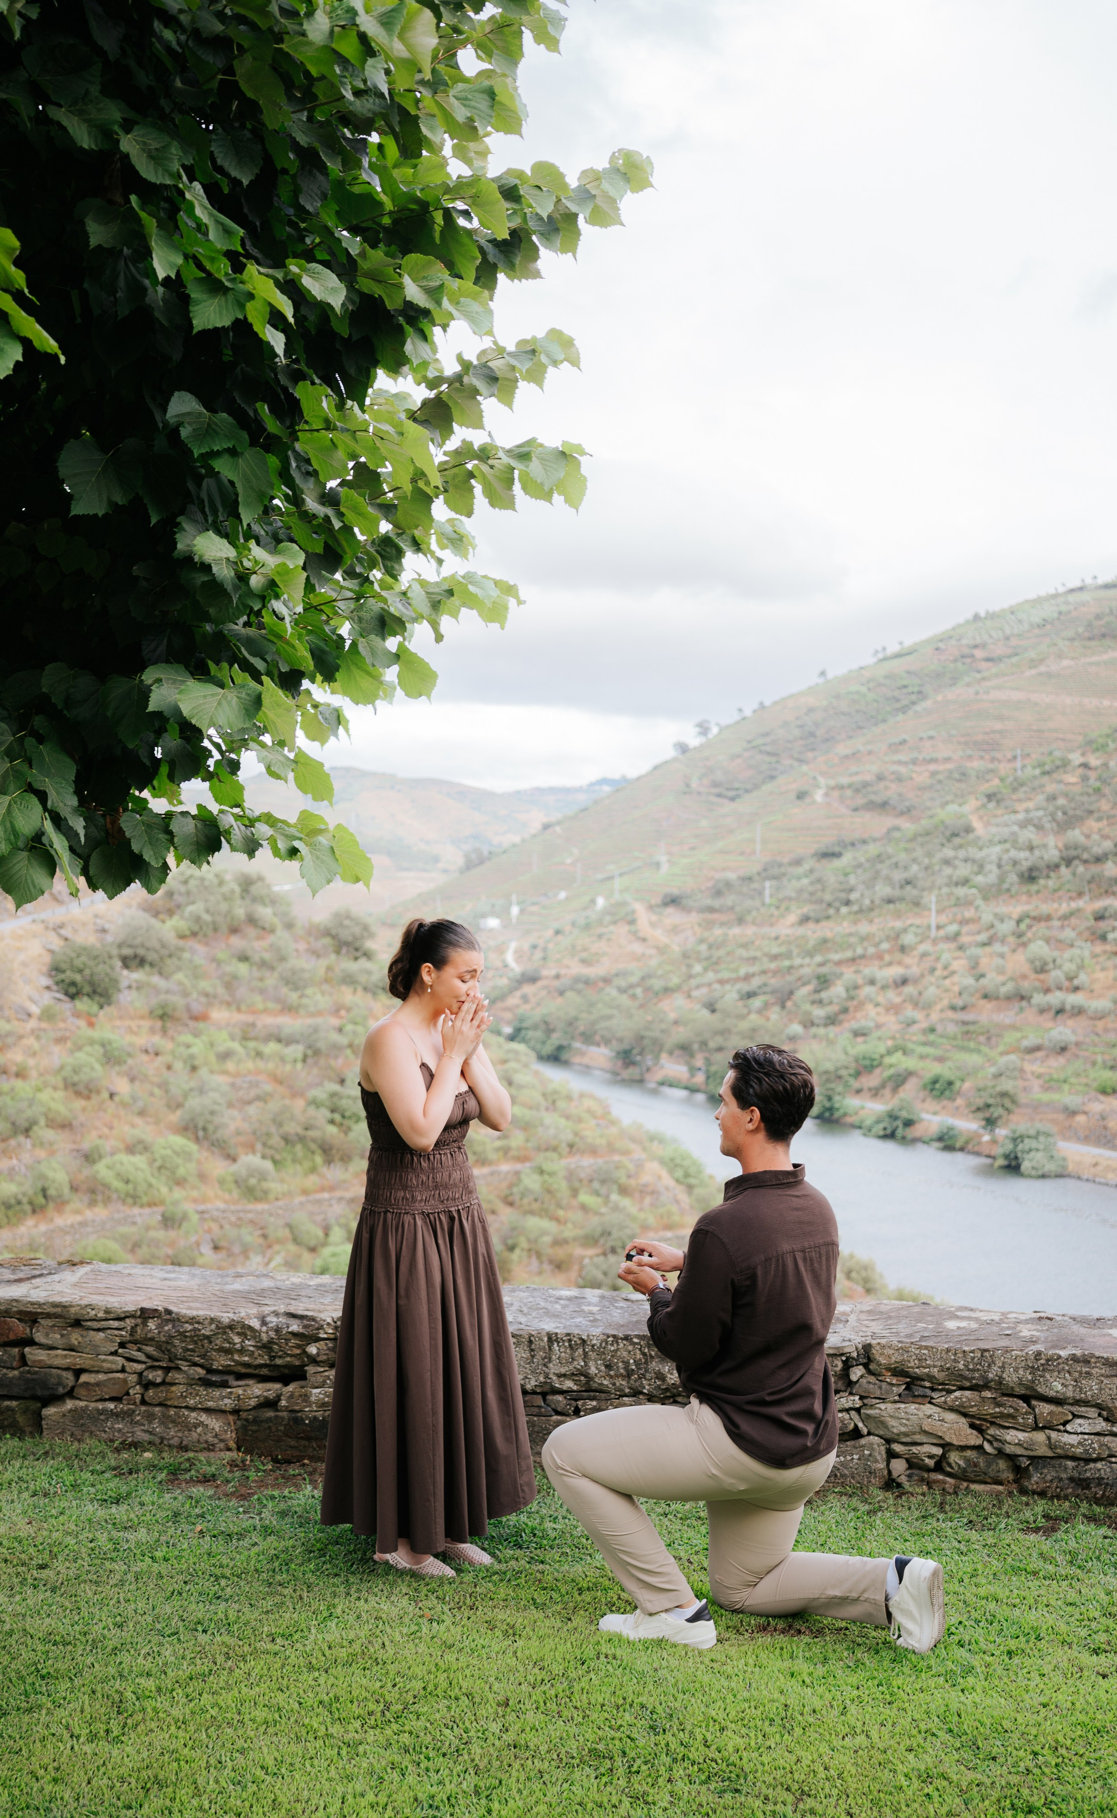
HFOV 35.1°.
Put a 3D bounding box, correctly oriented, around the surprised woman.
[{"bbox_3d":[-0.333,0.845,4.480,0.500,1.645,0.510,0,1,37],"label":"surprised woman"}]

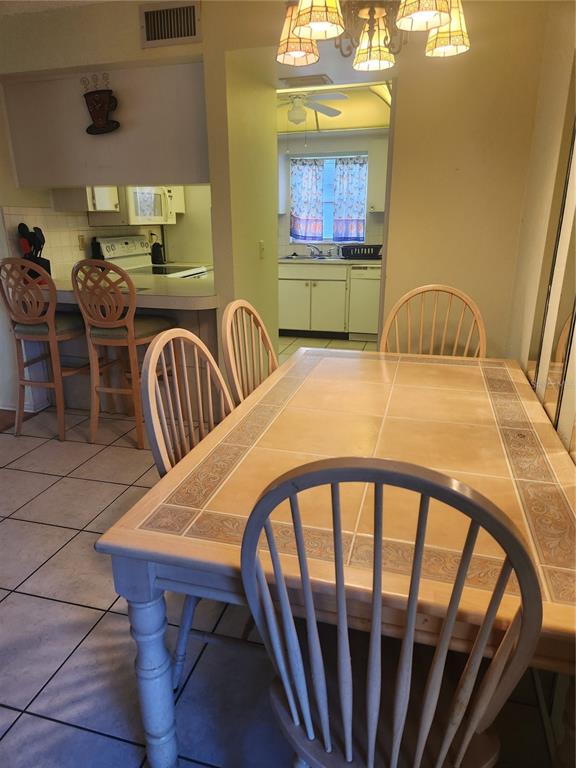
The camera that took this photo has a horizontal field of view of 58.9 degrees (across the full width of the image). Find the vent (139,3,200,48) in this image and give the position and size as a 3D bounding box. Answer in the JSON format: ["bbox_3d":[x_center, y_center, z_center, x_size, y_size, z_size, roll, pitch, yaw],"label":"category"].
[{"bbox_3d":[-0.618,-1.875,2.658,0.350,0.197,0.030,5,19,15],"label":"vent"}]

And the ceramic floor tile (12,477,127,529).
[{"bbox_3d":[-1.085,0.595,2.573,0.405,0.010,0.405,5,19,15],"label":"ceramic floor tile"}]

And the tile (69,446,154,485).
[{"bbox_3d":[-0.977,0.471,2.949,0.405,0.010,0.405,5,19,15],"label":"tile"}]

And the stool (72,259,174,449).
[{"bbox_3d":[-1.008,-0.219,3.220,0.430,1.130,0.490,5,19,15],"label":"stool"}]

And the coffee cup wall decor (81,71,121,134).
[{"bbox_3d":[-1.104,-1.650,3.011,0.260,0.325,0.030,5,19,15],"label":"coffee cup wall decor"}]

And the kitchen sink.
[{"bbox_3d":[0.291,-1.358,5.871,0.800,0.180,0.540,5,19,15],"label":"kitchen sink"}]

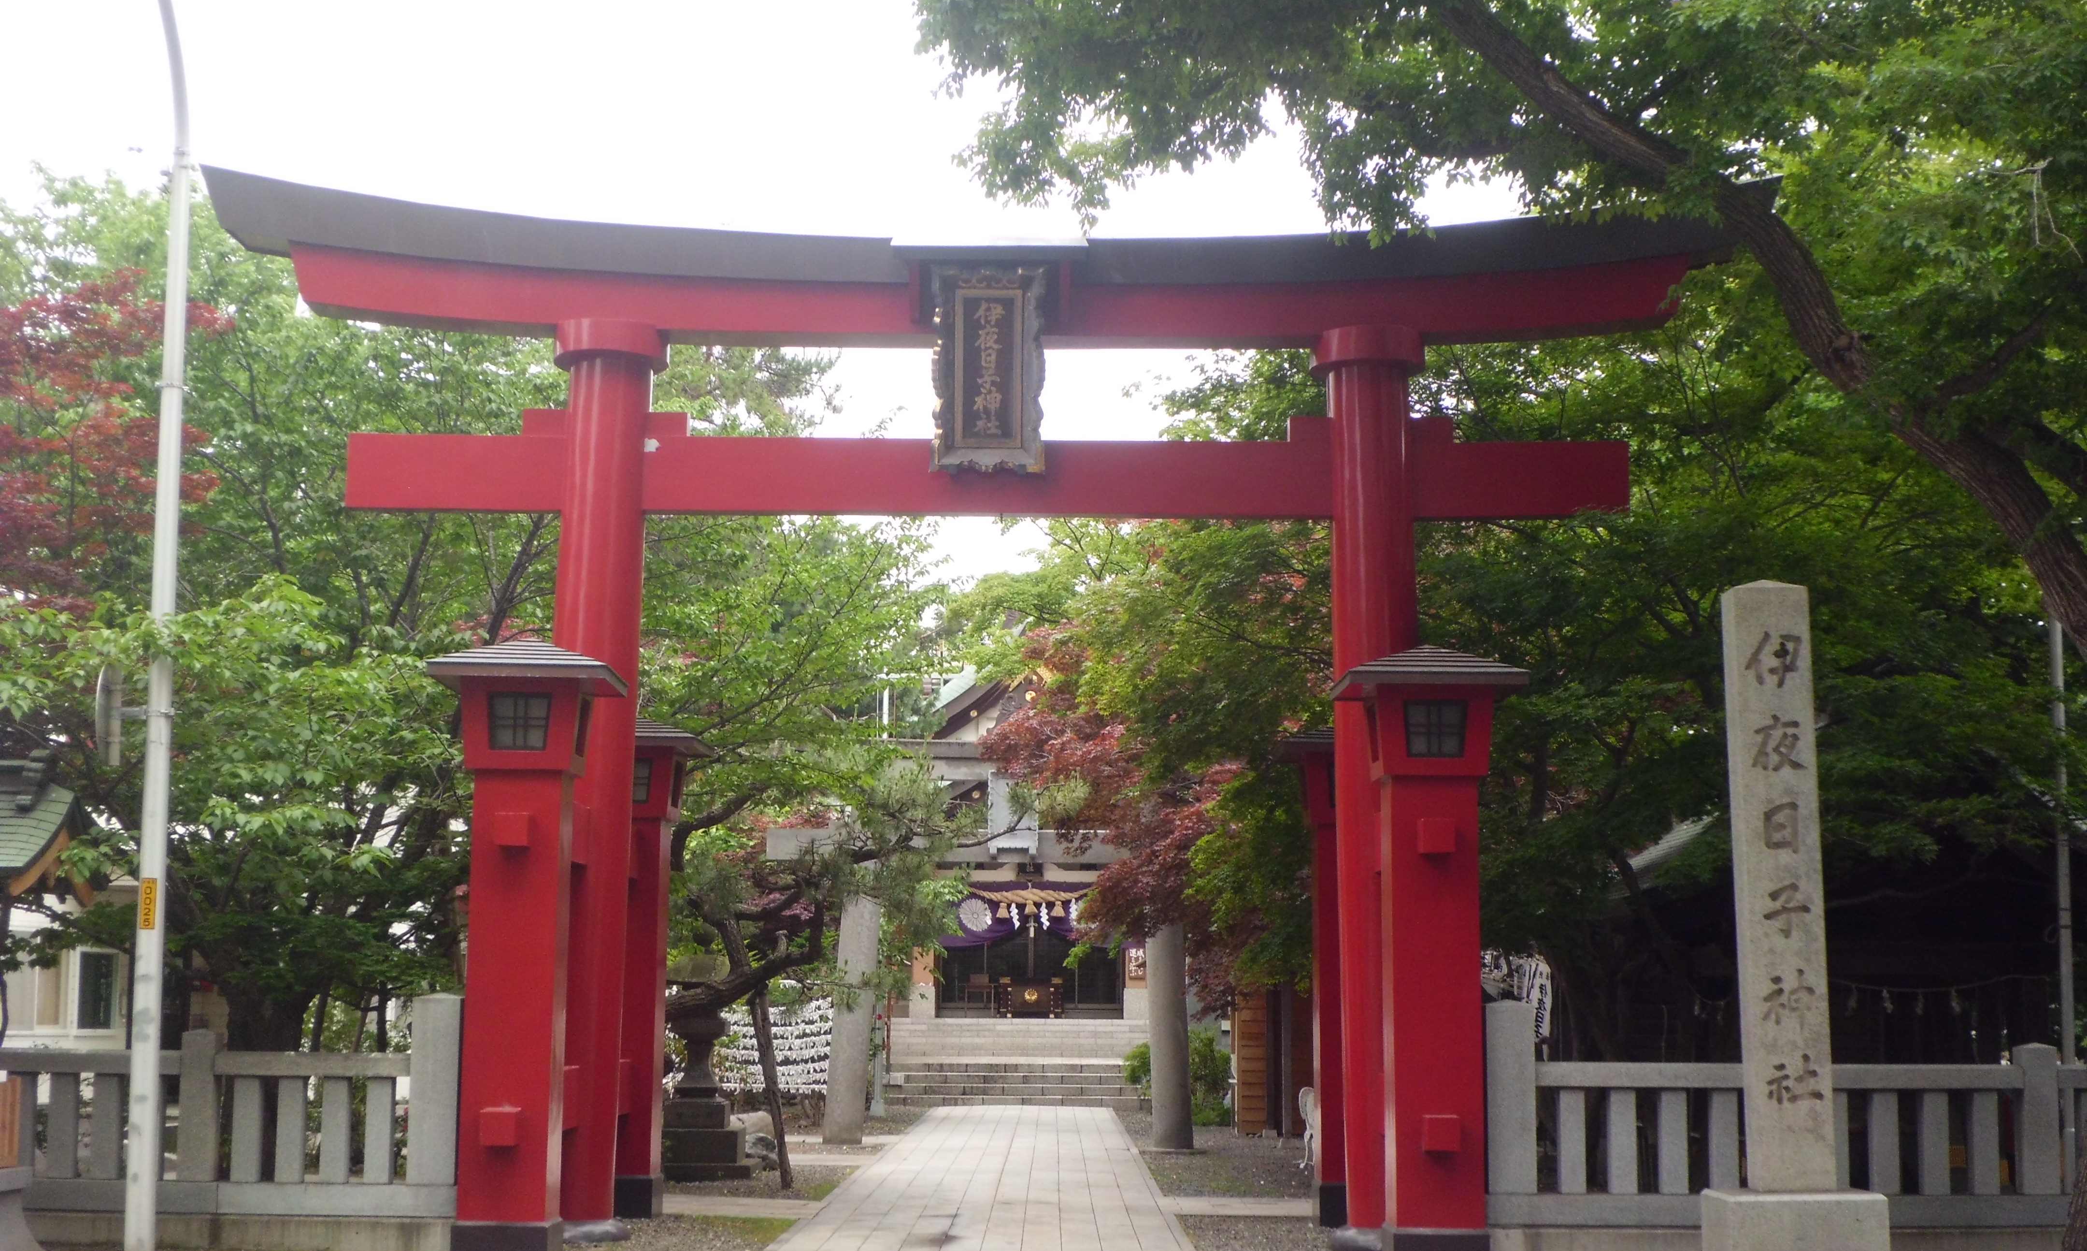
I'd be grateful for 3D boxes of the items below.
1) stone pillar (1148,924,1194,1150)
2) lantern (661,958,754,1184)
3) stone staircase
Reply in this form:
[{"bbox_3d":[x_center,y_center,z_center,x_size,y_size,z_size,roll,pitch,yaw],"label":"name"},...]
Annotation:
[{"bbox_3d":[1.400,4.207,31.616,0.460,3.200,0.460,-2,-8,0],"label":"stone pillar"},{"bbox_3d":[-3.098,3.911,25.619,0.950,2.105,0.950,0,-8,0],"label":"lantern"},{"bbox_3d":[-0.221,7.278,47.454,4.500,1.320,7.000,0,-8,0],"label":"stone staircase"}]

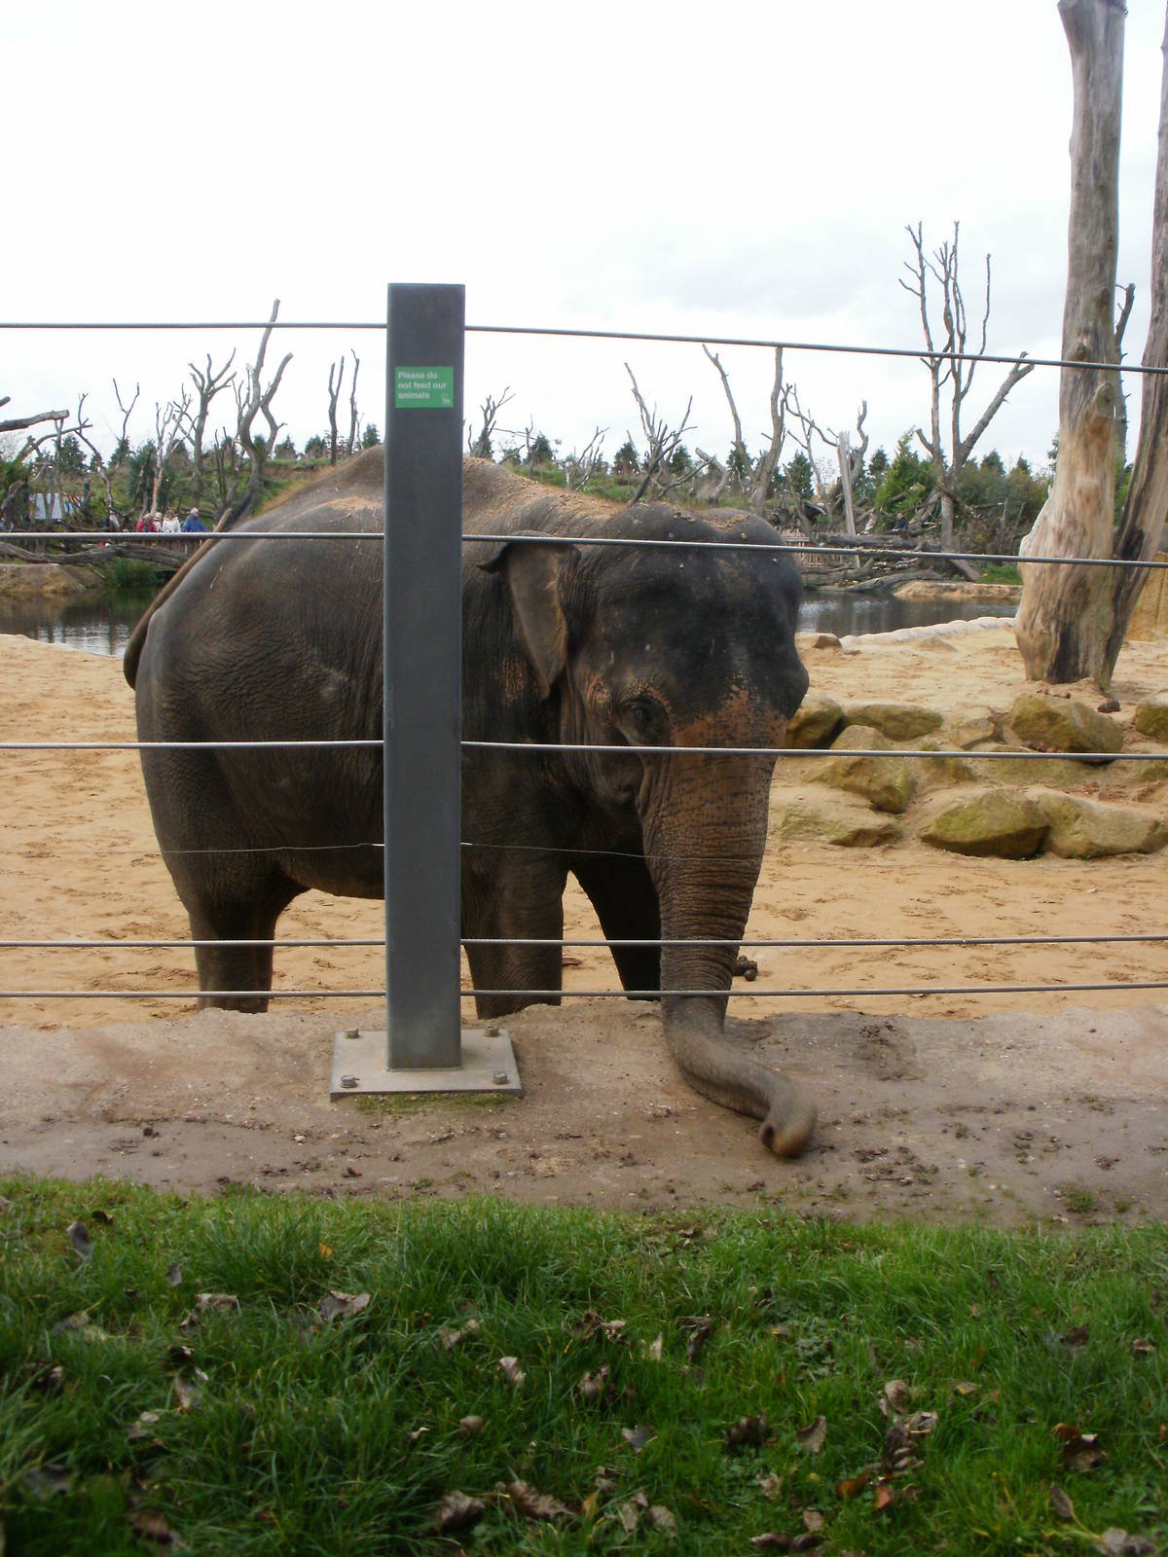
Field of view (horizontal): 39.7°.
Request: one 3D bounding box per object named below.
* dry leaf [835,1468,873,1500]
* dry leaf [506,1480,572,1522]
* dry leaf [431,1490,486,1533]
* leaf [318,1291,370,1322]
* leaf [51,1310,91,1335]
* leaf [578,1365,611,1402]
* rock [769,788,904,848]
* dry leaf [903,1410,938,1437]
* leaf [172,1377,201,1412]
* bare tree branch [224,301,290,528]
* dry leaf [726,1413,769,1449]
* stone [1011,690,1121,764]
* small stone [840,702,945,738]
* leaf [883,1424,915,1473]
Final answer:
[{"bbox_3d":[0.418,1.092,2.505,0.058,0.030,0.042,1,9,0],"label":"dry leaf"},{"bbox_3d":[-0.068,1.119,2.508,0.105,0.035,0.057,3,10,15],"label":"dry leaf"},{"bbox_3d":[-0.191,1.121,2.479,0.085,0.035,0.058,-2,10,-15],"label":"dry leaf"},{"bbox_3d":[-0.460,1.016,3.114,0.093,0.033,0.062,0,9,-8],"label":"leaf"},{"bbox_3d":[-0.964,1.024,3.046,0.060,0.022,0.052,1,9,0],"label":"leaf"},{"bbox_3d":[0.020,1.034,2.766,0.054,0.045,0.042,1,9,0],"label":"leaf"},{"bbox_3d":[1.676,0.262,10.724,0.790,0.278,0.600,1,9,0],"label":"rock"},{"bbox_3d":[0.564,1.080,2.710,0.060,0.025,0.050,1,9,0],"label":"dry leaf"},{"bbox_3d":[-0.681,1.055,2.771,0.050,0.030,0.070,1,9,0],"label":"leaf"},{"bbox_3d":[-8.456,-9.386,42.000,1.800,5.900,1.400,1,9,0],"label":"bare tree branch"},{"bbox_3d":[0.271,1.081,2.682,0.072,0.035,0.060,1,9,0],"label":"dry leaf"},{"bbox_3d":[3.605,-0.387,12.117,0.778,0.462,0.550,1,9,0],"label":"stone"},{"bbox_3d":[2.376,-0.446,12.500,0.800,0.300,0.500,1,9,0],"label":"small stone"},{"bbox_3d":[0.513,1.091,2.636,0.055,0.035,0.100,1,9,0],"label":"leaf"}]

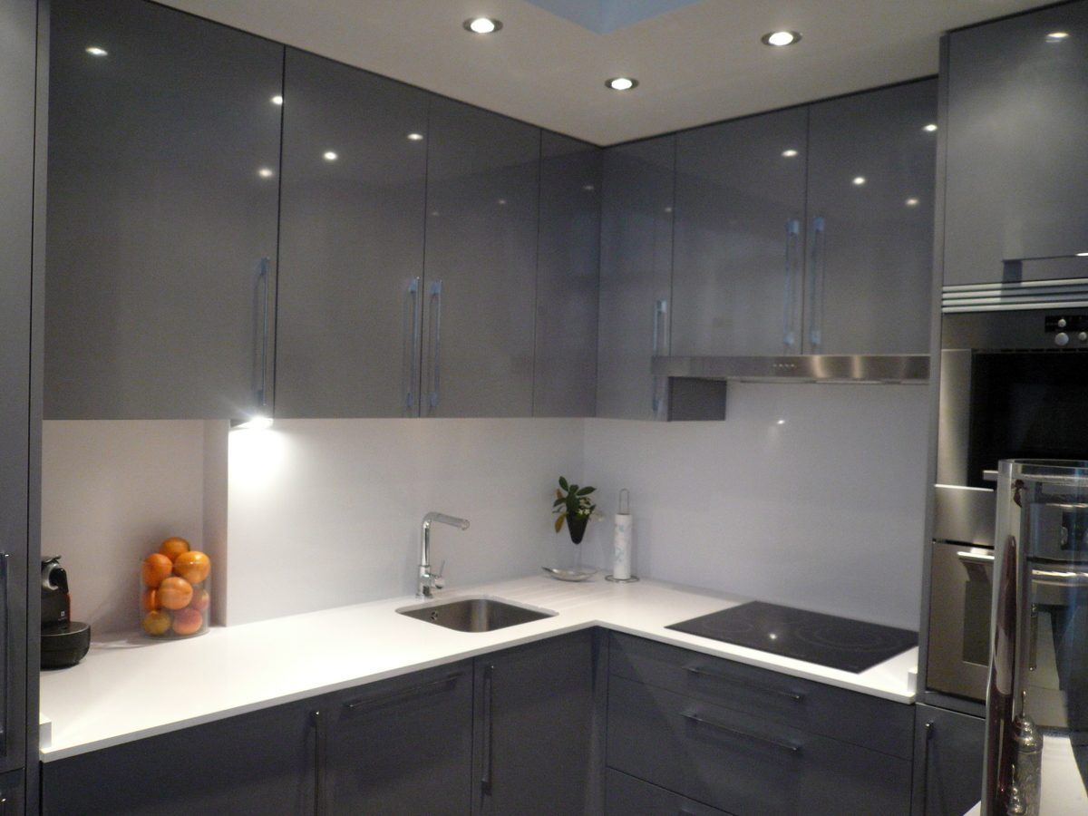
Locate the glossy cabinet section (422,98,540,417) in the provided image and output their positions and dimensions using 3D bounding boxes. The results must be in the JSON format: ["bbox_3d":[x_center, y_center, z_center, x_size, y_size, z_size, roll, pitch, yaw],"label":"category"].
[{"bbox_3d":[-0.299,-0.431,2.756,0.339,0.910,0.448,2,1,45],"label":"glossy cabinet section"}]

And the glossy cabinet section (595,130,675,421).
[{"bbox_3d":[0.417,-0.415,3.023,0.308,0.910,0.339,2,1,45],"label":"glossy cabinet section"}]

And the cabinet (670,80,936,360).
[{"bbox_3d":[0.858,-0.509,2.664,0.870,0.713,0.365,2,1,41],"label":"cabinet"}]

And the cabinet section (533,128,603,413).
[{"bbox_3d":[-0.037,-0.427,3.022,0.339,0.910,0.299,2,1,45],"label":"cabinet section"}]

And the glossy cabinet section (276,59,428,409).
[{"bbox_3d":[-0.613,-0.436,2.436,0.339,0.910,0.448,2,1,45],"label":"glossy cabinet section"}]

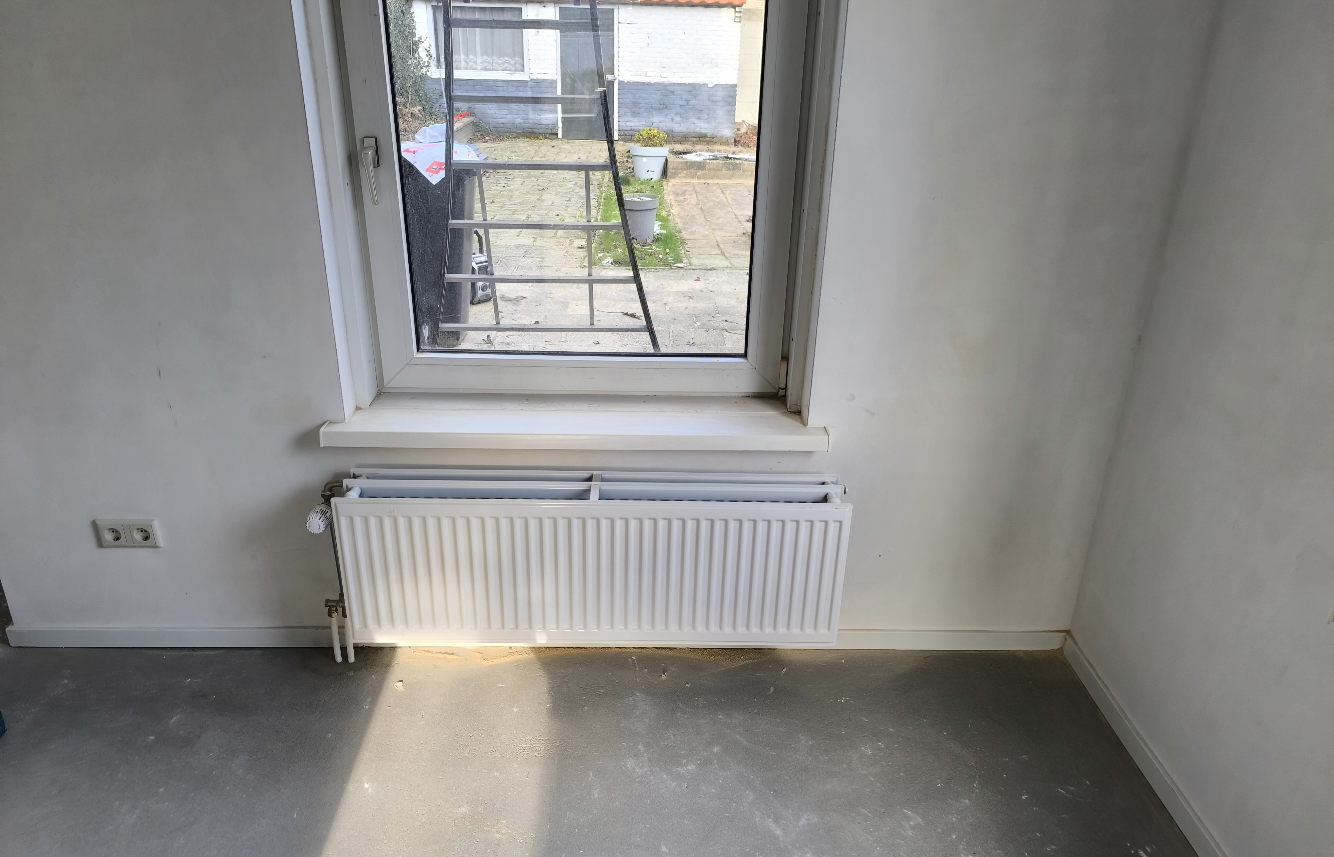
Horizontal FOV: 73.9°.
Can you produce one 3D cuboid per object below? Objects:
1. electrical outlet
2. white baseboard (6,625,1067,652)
[{"bbox_3d":[-1.377,0.270,2.264,0.156,0.081,0.012,1,24,-2],"label":"electrical outlet"},{"bbox_3d":[-0.330,0.575,2.422,2.864,0.057,0.015,1,24,-2],"label":"white baseboard"}]

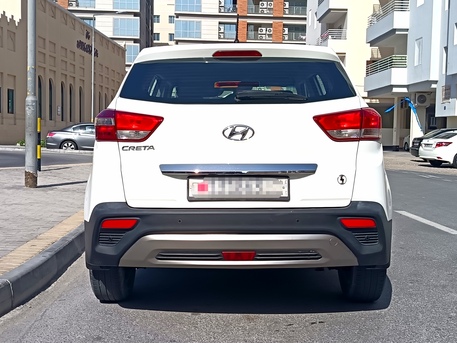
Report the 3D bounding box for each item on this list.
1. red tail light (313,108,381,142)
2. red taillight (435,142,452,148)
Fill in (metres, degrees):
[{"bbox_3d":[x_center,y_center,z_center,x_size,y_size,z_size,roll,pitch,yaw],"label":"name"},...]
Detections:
[{"bbox_3d":[0.655,-0.253,3.460,0.415,0.185,0.310,0,3,1],"label":"red tail light"},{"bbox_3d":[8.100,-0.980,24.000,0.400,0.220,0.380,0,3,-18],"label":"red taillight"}]

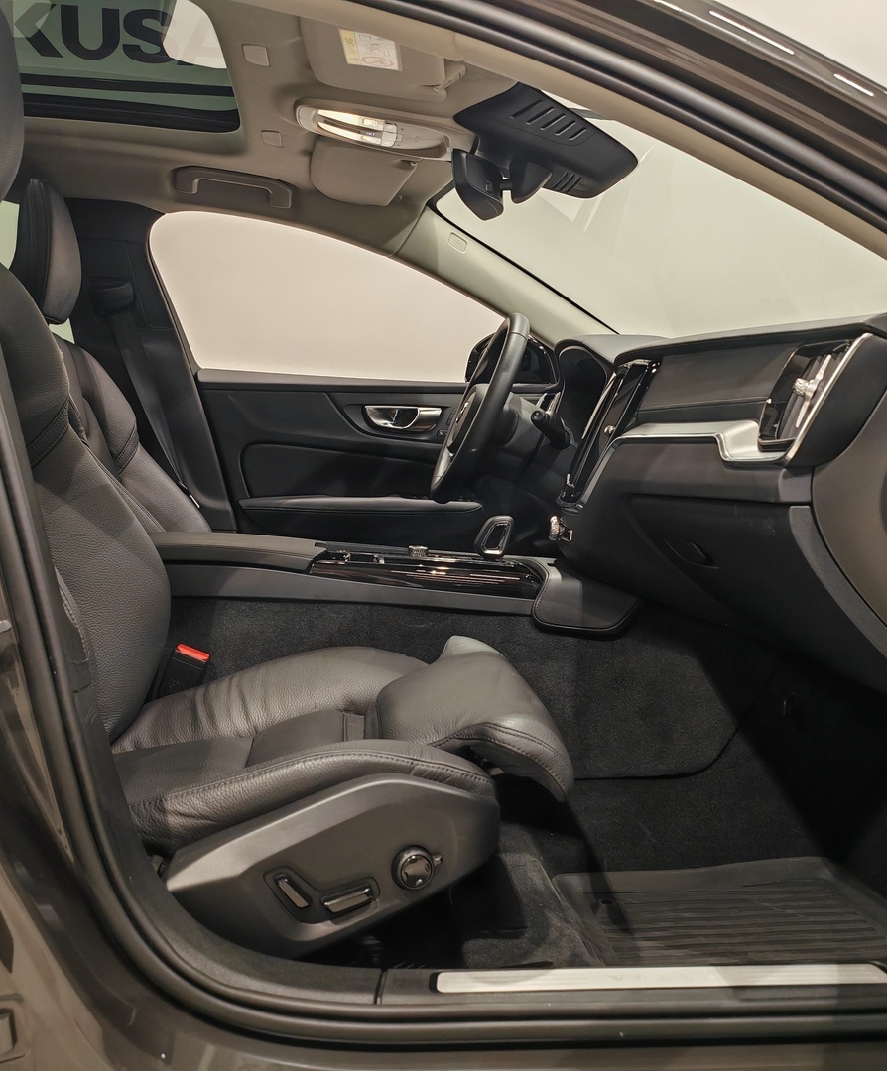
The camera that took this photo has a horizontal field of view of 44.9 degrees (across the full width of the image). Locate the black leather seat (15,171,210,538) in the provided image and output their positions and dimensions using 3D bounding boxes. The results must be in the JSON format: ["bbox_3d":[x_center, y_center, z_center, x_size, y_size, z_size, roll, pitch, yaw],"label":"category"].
[{"bbox_3d":[-0.396,-0.133,1.929,0.870,0.970,0.540,1,5,-6],"label":"black leather seat"}]

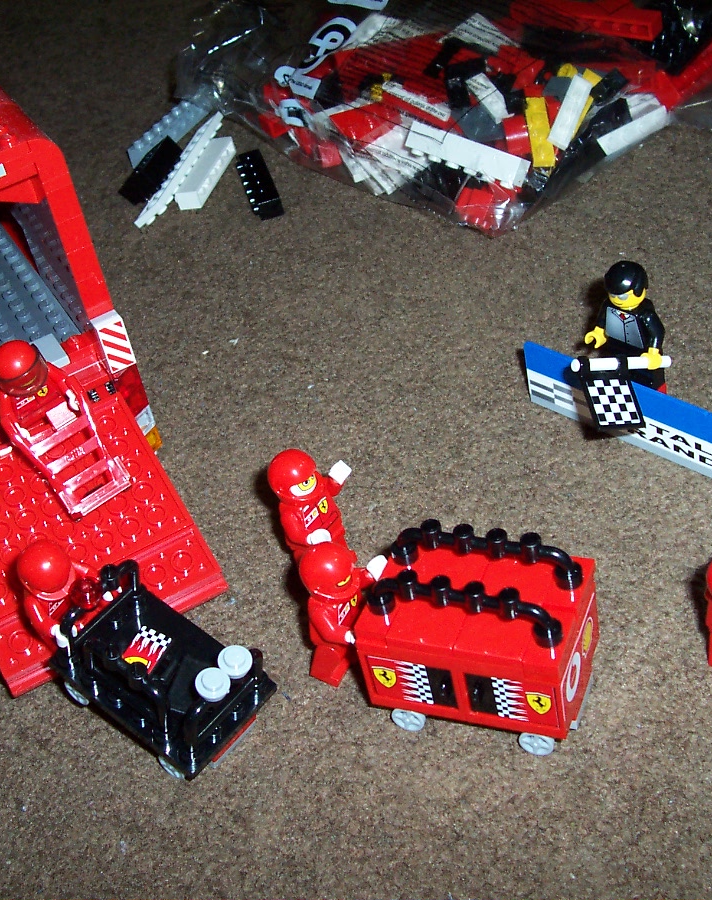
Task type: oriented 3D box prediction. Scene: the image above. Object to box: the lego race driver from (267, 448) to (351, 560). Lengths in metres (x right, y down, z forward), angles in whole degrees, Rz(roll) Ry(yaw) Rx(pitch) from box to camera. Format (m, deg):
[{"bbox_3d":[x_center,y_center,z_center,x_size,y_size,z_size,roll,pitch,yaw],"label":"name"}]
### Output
[{"bbox_3d":[-0.011,0.019,0.354,0.018,0.043,0.025,11,37,43],"label":"lego race driver"}]

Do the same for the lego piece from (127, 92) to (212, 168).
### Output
[{"bbox_3d":[-0.085,-0.152,0.601,0.008,0.011,0.064,12,45,27],"label":"lego piece"}]

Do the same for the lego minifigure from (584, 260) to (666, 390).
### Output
[{"bbox_3d":[0.080,-0.035,0.372,0.025,0.042,0.015,27,53,38],"label":"lego minifigure"}]

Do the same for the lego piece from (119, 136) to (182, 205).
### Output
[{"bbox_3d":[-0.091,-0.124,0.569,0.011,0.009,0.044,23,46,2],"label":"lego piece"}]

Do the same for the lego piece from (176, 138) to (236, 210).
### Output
[{"bbox_3d":[-0.066,-0.121,0.562,0.011,0.008,0.048,1,41,16],"label":"lego piece"}]

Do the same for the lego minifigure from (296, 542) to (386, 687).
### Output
[{"bbox_3d":[-0.004,0.040,0.327,0.018,0.043,0.025,16,44,18],"label":"lego minifigure"}]

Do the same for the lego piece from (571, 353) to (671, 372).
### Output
[{"bbox_3d":[0.075,-0.024,0.362,0.033,0.003,0.003,-5,34,-27],"label":"lego piece"}]

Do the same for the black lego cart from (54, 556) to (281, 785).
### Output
[{"bbox_3d":[-0.048,0.052,0.320,0.049,0.032,0.033,32,53,22],"label":"black lego cart"}]

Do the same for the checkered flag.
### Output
[{"bbox_3d":[0.071,-0.016,0.357,0.016,0.004,0.022,-5,73,-27],"label":"checkered flag"}]

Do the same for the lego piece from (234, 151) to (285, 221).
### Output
[{"bbox_3d":[-0.042,-0.112,0.545,0.011,0.008,0.048,-16,39,-4],"label":"lego piece"}]

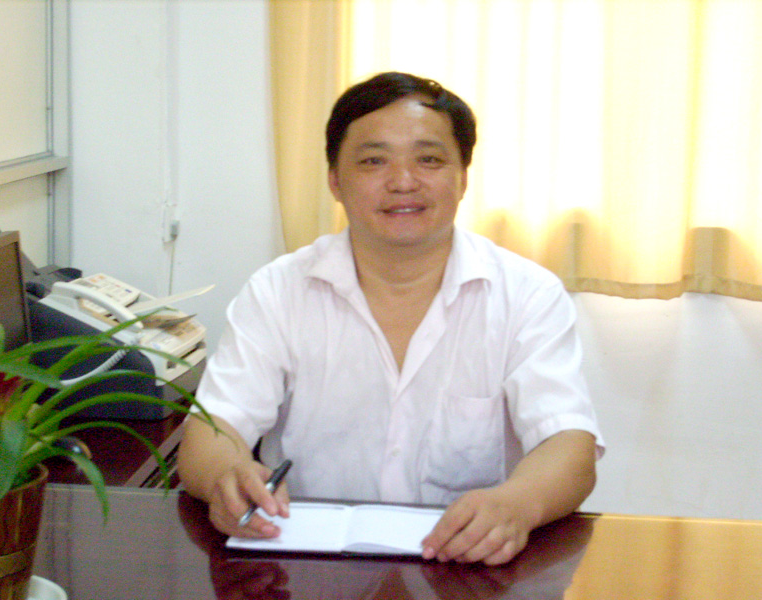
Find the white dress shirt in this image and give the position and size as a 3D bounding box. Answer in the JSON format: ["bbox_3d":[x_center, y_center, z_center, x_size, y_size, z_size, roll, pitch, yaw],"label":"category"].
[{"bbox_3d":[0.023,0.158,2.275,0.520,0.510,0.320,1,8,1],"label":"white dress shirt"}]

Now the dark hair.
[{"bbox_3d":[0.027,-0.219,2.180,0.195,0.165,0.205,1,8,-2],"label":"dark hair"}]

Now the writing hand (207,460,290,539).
[{"bbox_3d":[-0.161,0.243,2.015,0.085,0.088,0.125,-5,10,-33],"label":"writing hand"}]

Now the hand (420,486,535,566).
[{"bbox_3d":[0.112,0.264,1.935,0.092,0.075,0.148,8,11,40],"label":"hand"}]

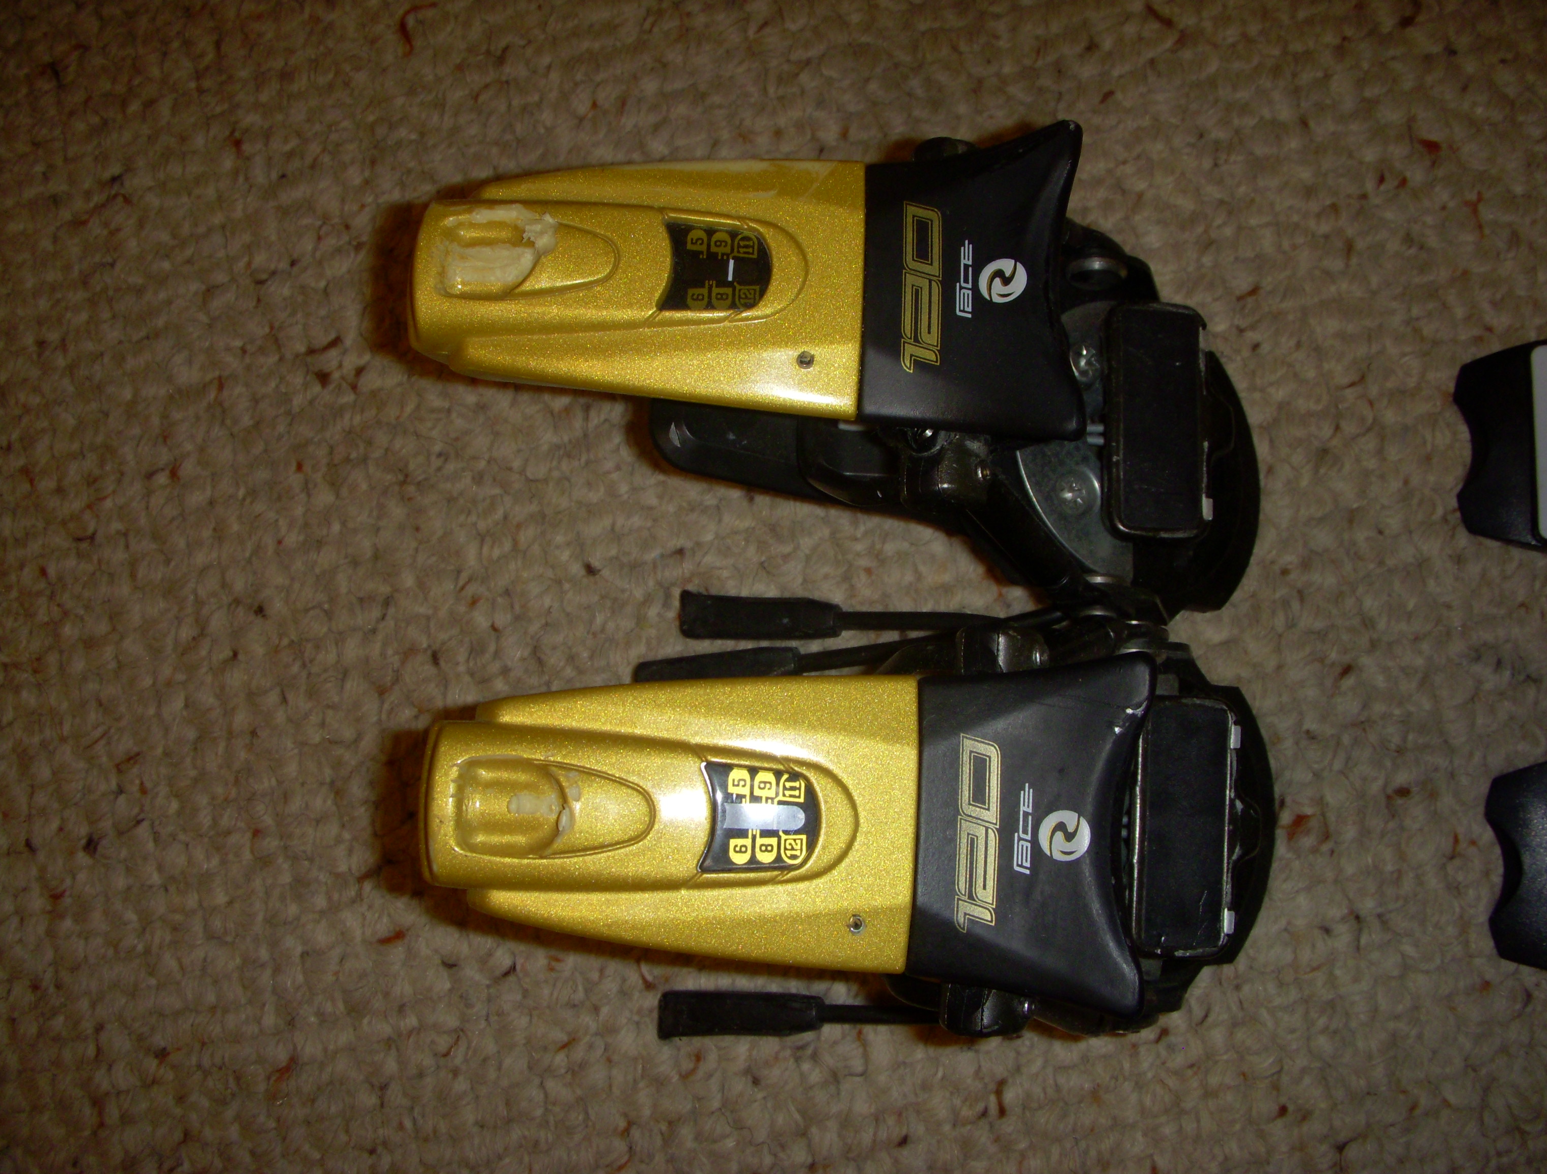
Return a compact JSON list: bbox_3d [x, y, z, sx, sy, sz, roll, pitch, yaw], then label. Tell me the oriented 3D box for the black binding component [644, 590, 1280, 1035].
[{"bbox_3d":[0.051,0.053,0.405,0.155,0.080,0.110,3,78,1],"label":"black binding component"}]

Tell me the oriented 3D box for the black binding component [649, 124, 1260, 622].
[{"bbox_3d":[0.050,-0.057,0.436,0.163,0.080,0.107,1,70,0],"label":"black binding component"}]

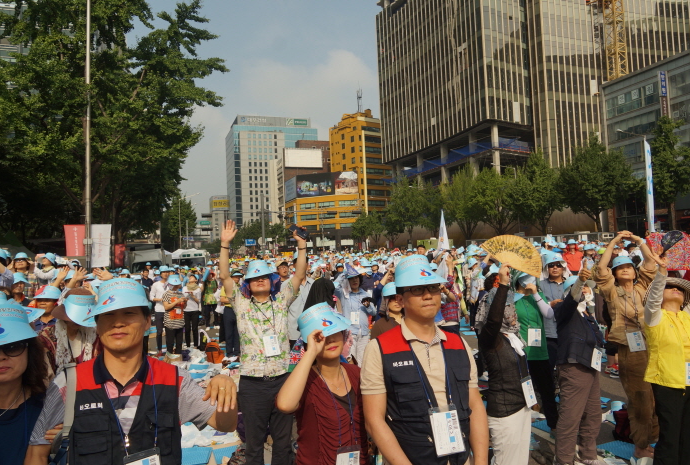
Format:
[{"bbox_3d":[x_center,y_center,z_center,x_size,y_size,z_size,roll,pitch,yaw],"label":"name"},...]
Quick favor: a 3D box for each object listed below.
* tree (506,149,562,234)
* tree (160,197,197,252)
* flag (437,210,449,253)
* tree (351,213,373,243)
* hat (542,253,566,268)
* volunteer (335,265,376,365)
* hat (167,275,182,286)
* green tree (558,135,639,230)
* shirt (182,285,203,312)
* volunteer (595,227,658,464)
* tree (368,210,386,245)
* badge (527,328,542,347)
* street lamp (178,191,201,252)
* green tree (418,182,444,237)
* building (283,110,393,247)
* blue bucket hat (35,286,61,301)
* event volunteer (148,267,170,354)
[{"bbox_3d":[22.065,-3.348,62.242,7.000,13.100,7.000,-1,-3,-21],"label":"tree"},{"bbox_3d":[-22.225,0.499,70.000,5.200,10.500,5.200,-3,-2,0],"label":"tree"},{"bbox_3d":[2.616,0.013,14.000,0.420,1.250,0.250,-3,-3,6],"label":"flag"},{"bbox_3d":[3.507,1.013,110.179,5.200,10.400,5.200,-1,-3,-21],"label":"tree"},{"bbox_3d":[2.008,0.270,5.080,0.230,0.150,0.270,-3,-3,17],"label":"hat"},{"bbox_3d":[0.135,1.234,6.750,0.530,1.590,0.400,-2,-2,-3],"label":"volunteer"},{"bbox_3d":[-3.226,0.911,9.950,0.250,0.150,0.260,-2,15,-14],"label":"hat"},{"bbox_3d":[25.891,-3.692,54.234,8.200,12.800,8.200,-1,-3,-21],"label":"green tree"},{"bbox_3d":[-3.170,1.372,10.900,0.450,0.580,0.270,-2,-3,-6],"label":"shirt"},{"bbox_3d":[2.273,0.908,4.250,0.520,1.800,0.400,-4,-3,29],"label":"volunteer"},{"bbox_3d":[6.205,0.738,106.178,4.800,10.400,4.800,-1,-3,-21],"label":"tree"},{"bbox_3d":[1.716,0.951,4.750,0.120,0.165,0.012,-3,-2,7],"label":"badge"},{"bbox_3d":[-19.571,0.307,66.000,2.500,10.300,0.350,-2,-3,-15],"label":"street lamp"},{"bbox_3d":[10.227,-1.069,62.000,4.200,10.000,4.200,-3,-2,0],"label":"green tree"},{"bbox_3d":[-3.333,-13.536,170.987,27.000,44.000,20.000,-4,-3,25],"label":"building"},{"bbox_3d":[-2.205,0.450,3.900,0.190,0.095,0.200,-2,-2,-6],"label":"blue bucket hat"},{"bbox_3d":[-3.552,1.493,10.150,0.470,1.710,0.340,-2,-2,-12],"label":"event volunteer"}]

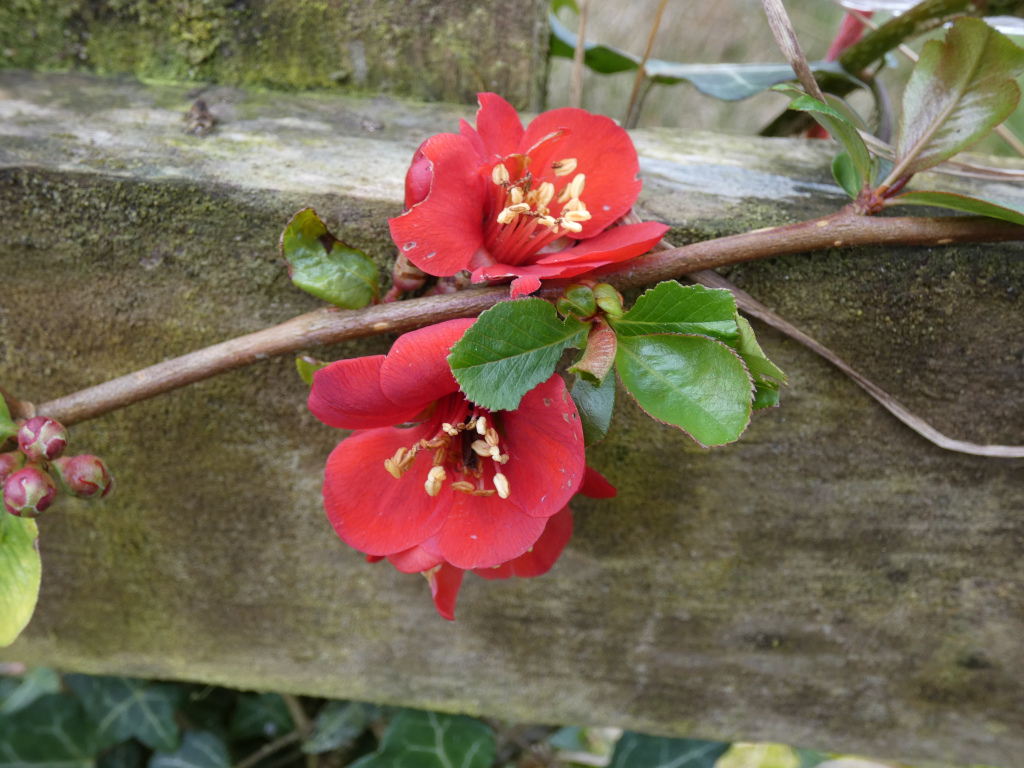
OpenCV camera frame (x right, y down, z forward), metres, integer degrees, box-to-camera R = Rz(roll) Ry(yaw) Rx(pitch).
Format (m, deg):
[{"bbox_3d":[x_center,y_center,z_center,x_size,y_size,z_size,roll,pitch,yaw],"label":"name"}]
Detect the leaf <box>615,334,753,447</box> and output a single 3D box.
[{"bbox_3d":[0.029,0.001,0.196,0.026,0.018,0.007,35,-7,4],"label":"leaf"}]

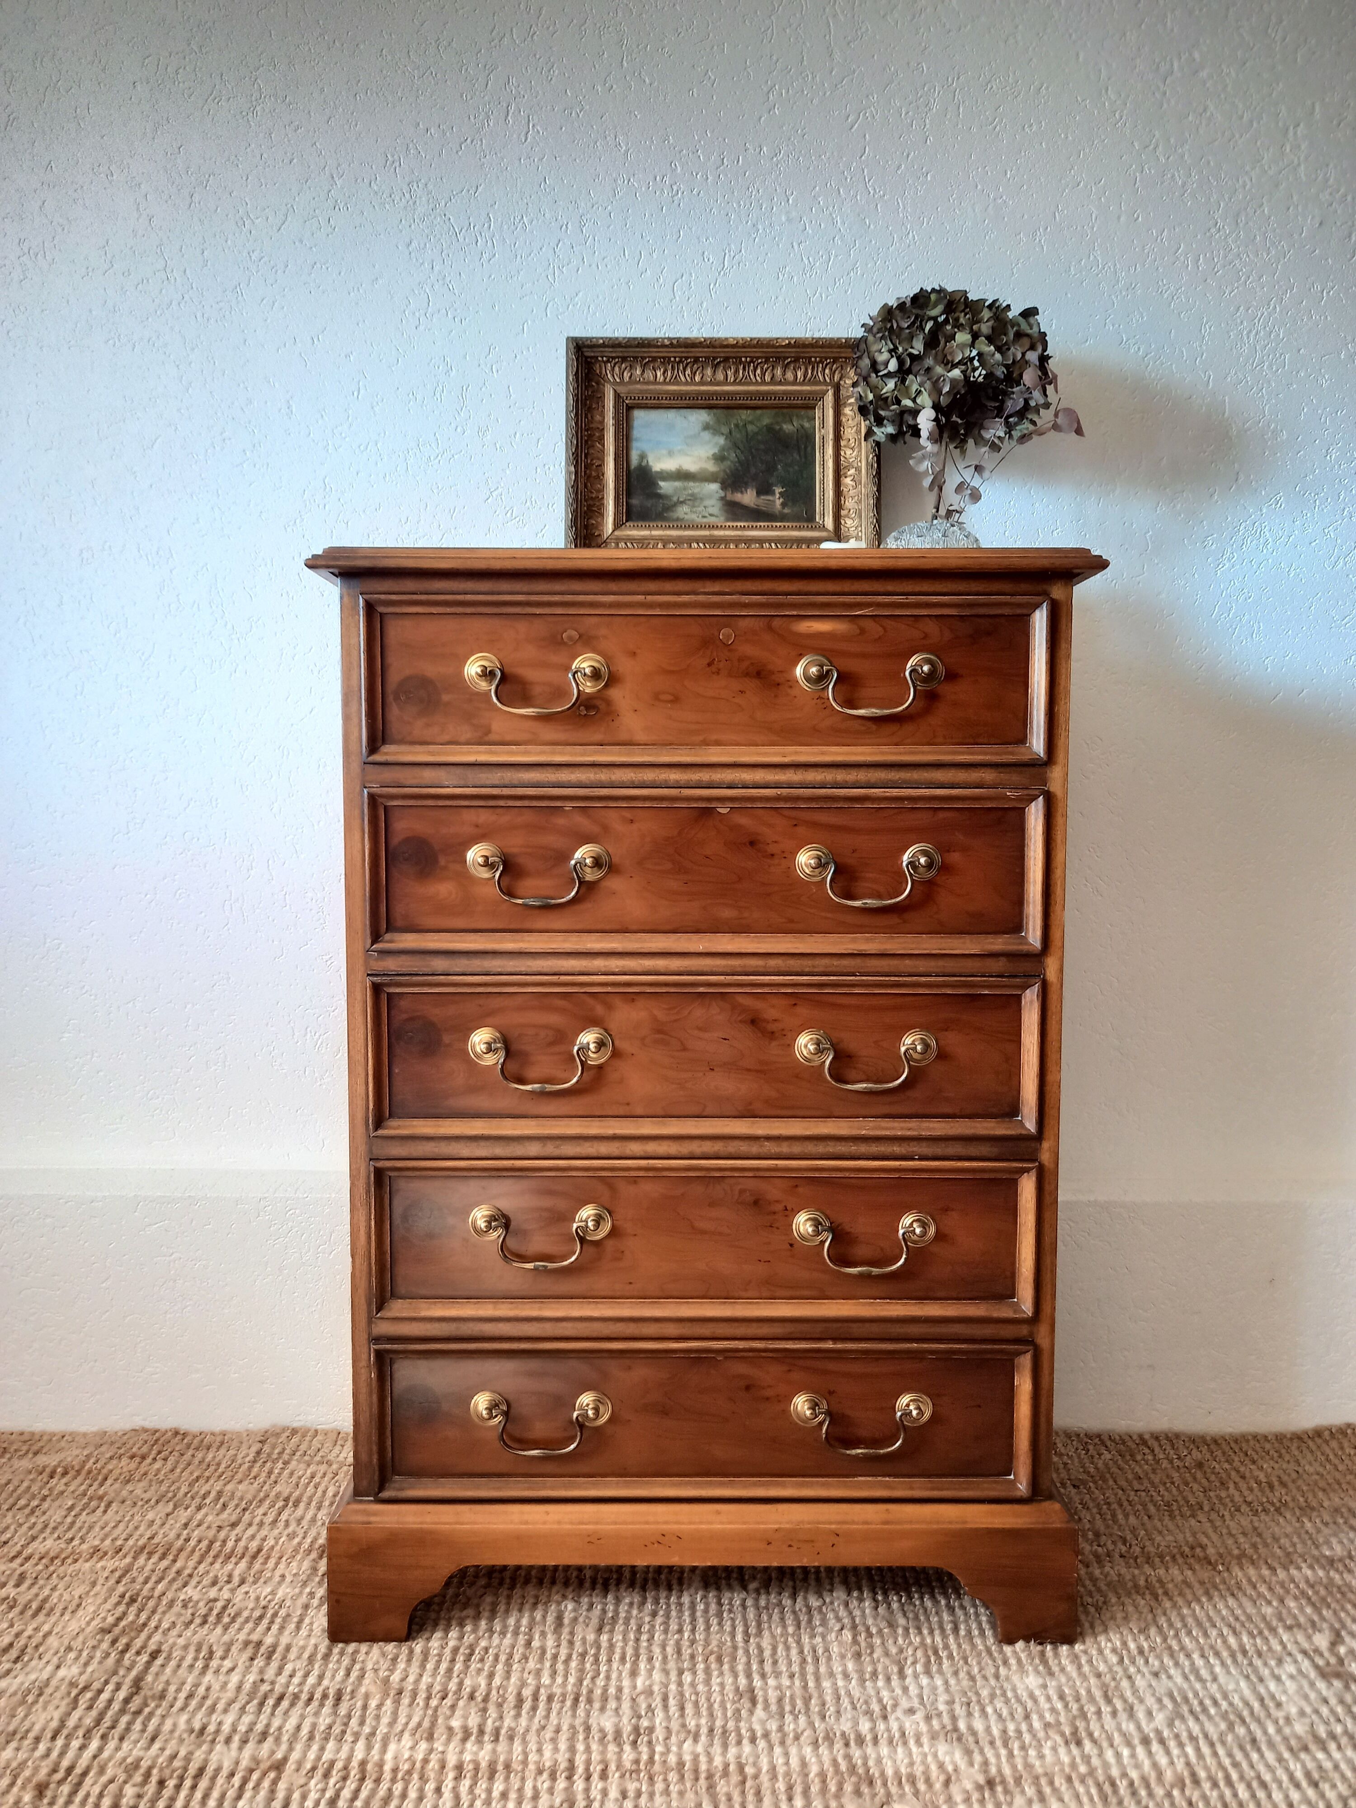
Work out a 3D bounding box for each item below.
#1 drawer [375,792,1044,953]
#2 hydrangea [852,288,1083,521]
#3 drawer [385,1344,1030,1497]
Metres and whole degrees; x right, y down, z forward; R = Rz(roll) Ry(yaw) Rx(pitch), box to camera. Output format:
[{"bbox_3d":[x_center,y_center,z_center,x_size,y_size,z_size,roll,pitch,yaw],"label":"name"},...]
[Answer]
[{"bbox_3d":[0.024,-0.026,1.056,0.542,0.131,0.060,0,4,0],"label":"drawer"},{"bbox_3d":[0.265,-0.456,1.192,0.211,0.208,0.180,0,4,0],"label":"hydrangea"},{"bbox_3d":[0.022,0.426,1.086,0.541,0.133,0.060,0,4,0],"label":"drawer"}]

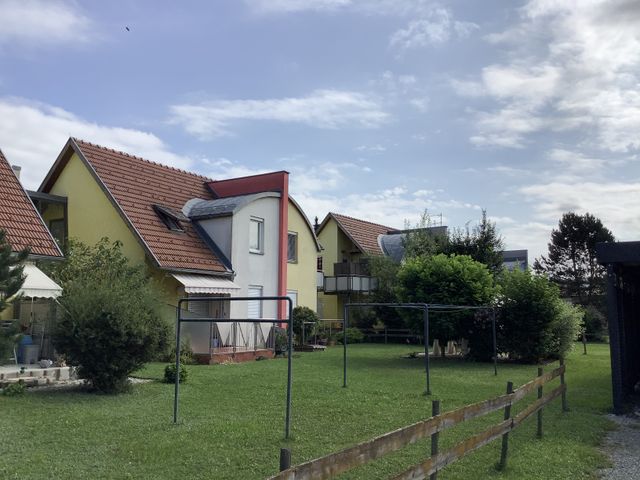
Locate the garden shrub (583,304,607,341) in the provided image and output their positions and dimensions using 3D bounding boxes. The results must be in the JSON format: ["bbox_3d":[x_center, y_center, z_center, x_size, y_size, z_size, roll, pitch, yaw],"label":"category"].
[{"bbox_3d":[17.104,5.134,35.644,1.900,2.230,1.900,-3,-8,25],"label":"garden shrub"}]

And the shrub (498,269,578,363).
[{"bbox_3d":[7.675,2.607,20.135,2.630,3.220,2.800,-3,-8,21],"label":"shrub"}]

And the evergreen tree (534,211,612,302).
[{"bbox_3d":[20.591,2.644,46.048,6.030,9.850,6.030,-3,-8,24],"label":"evergreen tree"}]

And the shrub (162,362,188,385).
[{"bbox_3d":[-3.344,3.073,13.265,0.580,0.470,0.580,2,-8,-14],"label":"shrub"}]

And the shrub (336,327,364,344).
[{"bbox_3d":[1.629,5.088,30.602,1.490,0.930,1.400,0,-7,3],"label":"shrub"}]

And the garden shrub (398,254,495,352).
[{"bbox_3d":[4.827,2.485,21.864,3.730,3.880,3.700,-1,-8,12],"label":"garden shrub"}]

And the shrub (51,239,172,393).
[{"bbox_3d":[-4.544,1.573,12.499,2.500,3.240,2.600,3,-8,-20],"label":"shrub"}]

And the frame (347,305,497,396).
[{"bbox_3d":[2.581,2.498,13.866,1.970,1.800,4.300,-5,-9,34],"label":"frame"}]

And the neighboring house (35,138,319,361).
[{"bbox_3d":[-6.192,0.730,25.829,10.900,8.300,11.300,-4,-9,30],"label":"neighboring house"}]

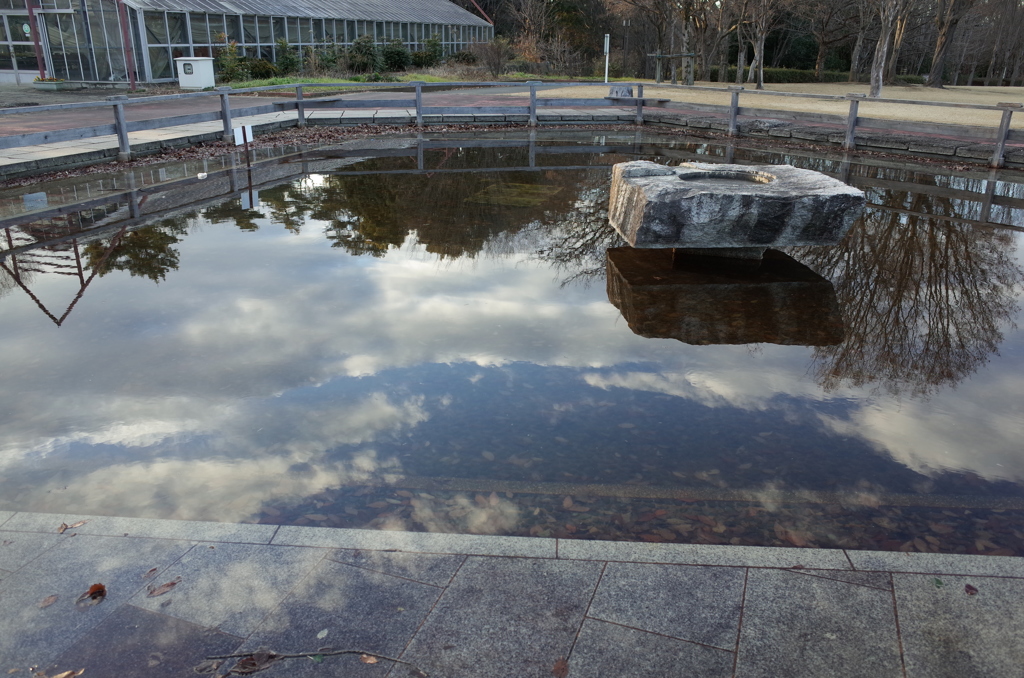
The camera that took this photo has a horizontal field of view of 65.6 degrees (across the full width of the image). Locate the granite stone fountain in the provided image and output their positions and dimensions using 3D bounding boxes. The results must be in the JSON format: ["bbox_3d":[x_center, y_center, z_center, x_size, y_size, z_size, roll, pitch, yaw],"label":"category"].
[{"bbox_3d":[1.608,-0.951,6.053,1.570,0.560,1.300,0,21,-2],"label":"granite stone fountain"}]

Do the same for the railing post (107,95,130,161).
[{"bbox_3d":[-4.879,-2.627,9.929,0.140,0.800,0.240,7,22,17],"label":"railing post"}]

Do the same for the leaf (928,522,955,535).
[{"bbox_3d":[1.516,0.666,2.820,0.052,0.012,0.080,-13,25,-32],"label":"leaf"}]

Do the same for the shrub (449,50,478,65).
[{"bbox_3d":[-2.158,-12.498,35.374,1.330,0.680,1.200,0,21,0],"label":"shrub"}]

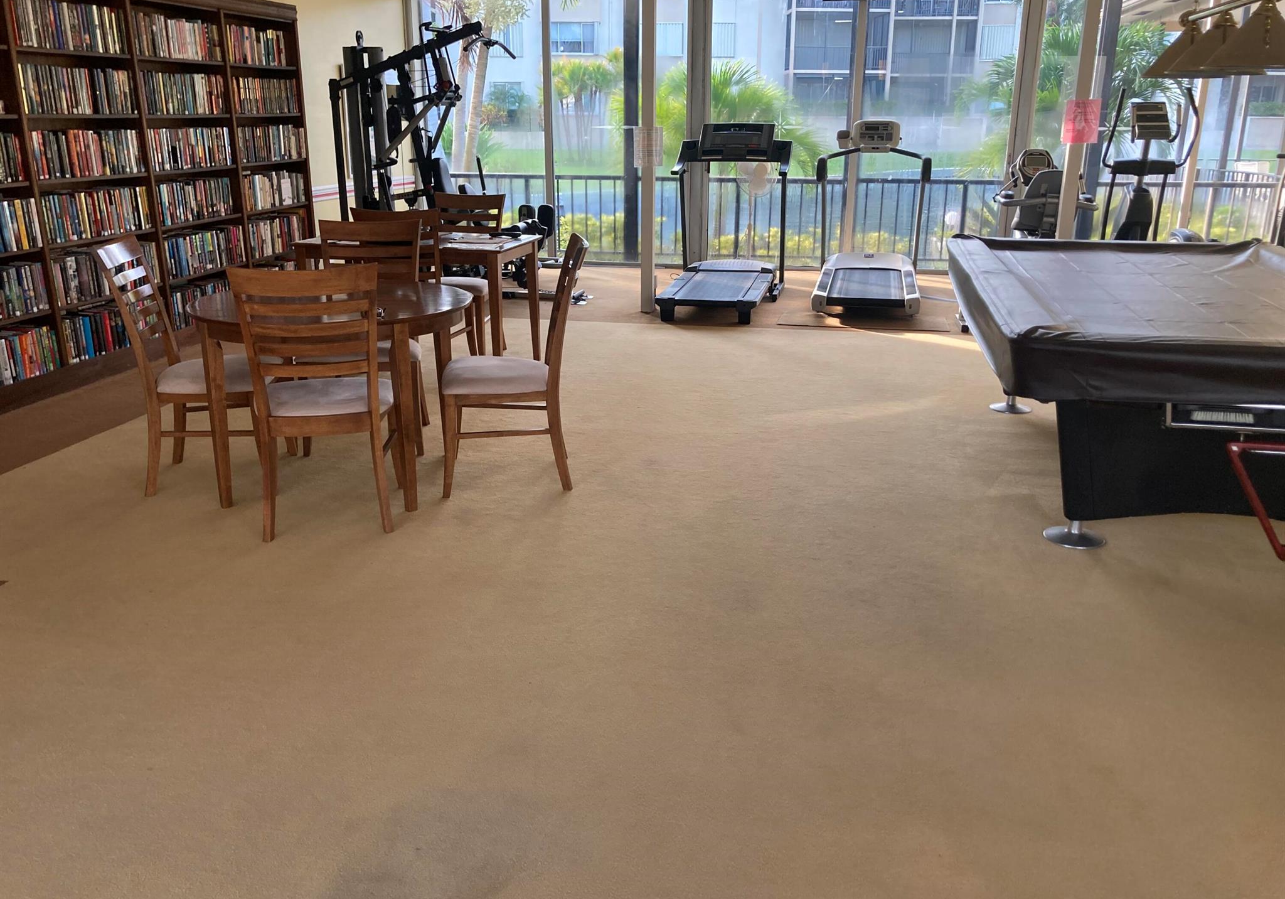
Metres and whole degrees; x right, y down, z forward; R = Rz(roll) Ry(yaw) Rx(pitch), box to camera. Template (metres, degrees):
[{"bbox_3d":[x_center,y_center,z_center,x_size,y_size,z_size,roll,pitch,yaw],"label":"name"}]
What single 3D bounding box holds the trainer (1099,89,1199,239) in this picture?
[{"bbox_3d":[3.838,-1.886,7.875,0.710,1.670,1.700,4,18,10],"label":"trainer"}]

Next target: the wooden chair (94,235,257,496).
[{"bbox_3d":[-1.781,-0.352,4.232,0.590,0.980,0.490,-2,18,-8],"label":"wooden chair"}]

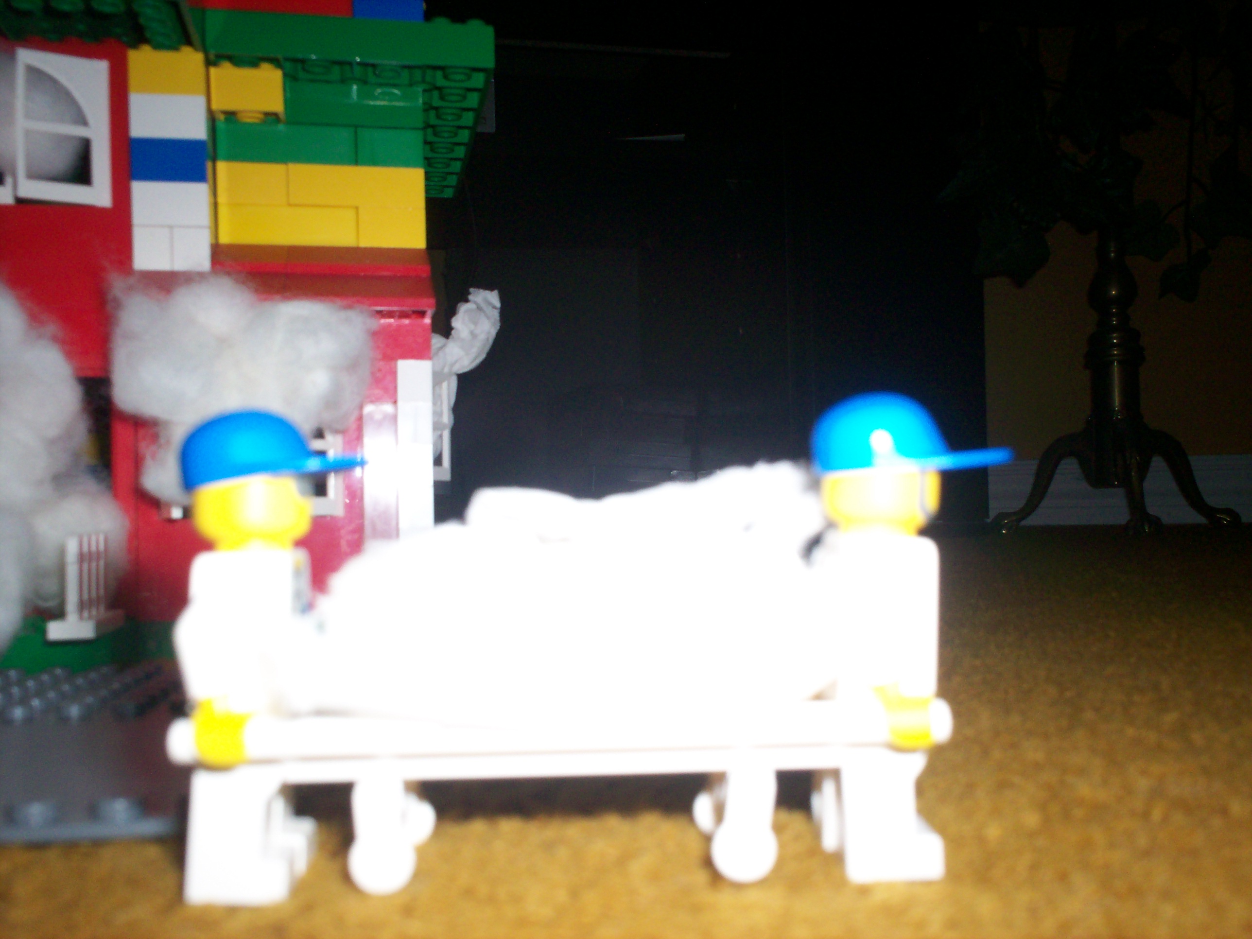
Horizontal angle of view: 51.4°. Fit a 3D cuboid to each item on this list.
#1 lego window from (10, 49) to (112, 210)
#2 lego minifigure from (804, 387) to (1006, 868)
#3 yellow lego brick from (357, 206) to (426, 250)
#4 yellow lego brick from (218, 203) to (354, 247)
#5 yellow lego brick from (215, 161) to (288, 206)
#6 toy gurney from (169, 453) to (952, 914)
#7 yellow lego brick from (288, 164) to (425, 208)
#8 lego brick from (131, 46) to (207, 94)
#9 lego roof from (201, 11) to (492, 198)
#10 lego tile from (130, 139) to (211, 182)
[{"bbox_3d":[-0.120,-0.072,0.277,0.018,0.031,0.003,-1,0,-33],"label":"lego window"},{"bbox_3d":[0.025,0.014,0.115,0.017,0.041,0.025,-1,-1,-1],"label":"lego minifigure"},{"bbox_3d":[-0.057,-0.058,0.317,0.016,0.010,0.014,-1,-2,-13],"label":"yellow lego brick"},{"bbox_3d":[-0.081,-0.057,0.312,0.032,0.010,0.014,-1,-2,-13],"label":"yellow lego brick"},{"bbox_3d":[-0.089,-0.067,0.310,0.016,0.010,0.014,-1,-2,-13],"label":"yellow lego brick"},{"bbox_3d":[-0.005,0.016,0.113,0.062,0.034,0.025,-1,-1,-2],"label":"toy gurney"},{"bbox_3d":[-0.065,-0.067,0.316,0.032,0.010,0.014,-1,-2,-13],"label":"yellow lego brick"},{"bbox_3d":[-0.101,-0.087,0.290,0.016,0.011,0.014,-1,-2,-11],"label":"lego brick"},{"bbox_3d":[-0.075,-0.096,0.357,0.064,0.011,0.128,-1,-2,-12],"label":"lego roof"},{"bbox_3d":[-0.101,-0.067,0.290,0.016,0.010,0.014,-1,-2,-11],"label":"lego tile"}]

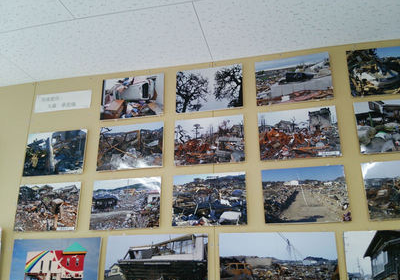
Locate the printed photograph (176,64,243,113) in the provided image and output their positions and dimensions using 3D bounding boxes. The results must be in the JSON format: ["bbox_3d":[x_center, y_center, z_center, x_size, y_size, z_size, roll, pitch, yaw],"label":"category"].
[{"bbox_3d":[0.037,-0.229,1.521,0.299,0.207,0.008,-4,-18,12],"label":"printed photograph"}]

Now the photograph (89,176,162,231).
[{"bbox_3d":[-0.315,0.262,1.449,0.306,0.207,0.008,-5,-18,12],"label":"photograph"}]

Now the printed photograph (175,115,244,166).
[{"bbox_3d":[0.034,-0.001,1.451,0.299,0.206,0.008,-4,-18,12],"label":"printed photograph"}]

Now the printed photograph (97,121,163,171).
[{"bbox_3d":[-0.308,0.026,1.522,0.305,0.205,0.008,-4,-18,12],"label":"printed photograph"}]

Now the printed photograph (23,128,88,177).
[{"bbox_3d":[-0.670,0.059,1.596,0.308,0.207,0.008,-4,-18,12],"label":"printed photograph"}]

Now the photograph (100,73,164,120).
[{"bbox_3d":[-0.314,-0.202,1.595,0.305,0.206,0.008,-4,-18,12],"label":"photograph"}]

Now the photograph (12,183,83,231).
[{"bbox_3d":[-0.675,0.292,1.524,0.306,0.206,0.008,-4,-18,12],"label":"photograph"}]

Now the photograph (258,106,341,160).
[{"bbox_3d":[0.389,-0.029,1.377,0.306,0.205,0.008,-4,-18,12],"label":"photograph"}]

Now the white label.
[{"bbox_3d":[-0.664,-0.188,1.674,0.297,0.094,0.005,-4,-18,12],"label":"white label"}]

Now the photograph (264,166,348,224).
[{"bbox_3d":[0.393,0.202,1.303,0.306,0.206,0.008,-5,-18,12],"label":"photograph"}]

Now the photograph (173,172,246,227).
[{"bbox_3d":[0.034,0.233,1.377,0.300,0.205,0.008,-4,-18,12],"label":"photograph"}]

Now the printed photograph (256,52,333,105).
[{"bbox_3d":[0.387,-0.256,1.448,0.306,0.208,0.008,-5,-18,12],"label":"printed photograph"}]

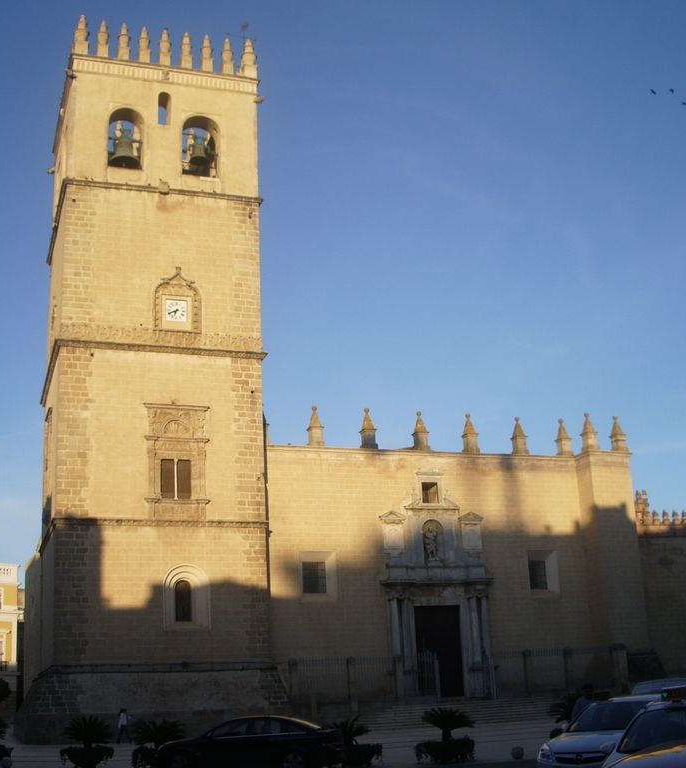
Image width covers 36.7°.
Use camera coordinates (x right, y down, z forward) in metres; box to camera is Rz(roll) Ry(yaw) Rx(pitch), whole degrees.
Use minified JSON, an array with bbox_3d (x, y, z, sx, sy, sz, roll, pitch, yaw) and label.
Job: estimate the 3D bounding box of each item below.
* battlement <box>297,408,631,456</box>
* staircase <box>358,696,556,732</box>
[{"bbox_3d":[8.397,3.078,67.409,22.200,2.650,2.400,3,-18,-19],"label":"battlement"},{"bbox_3d":[6.953,17.083,54.102,13.500,1.400,3.500,3,-18,-19],"label":"staircase"}]

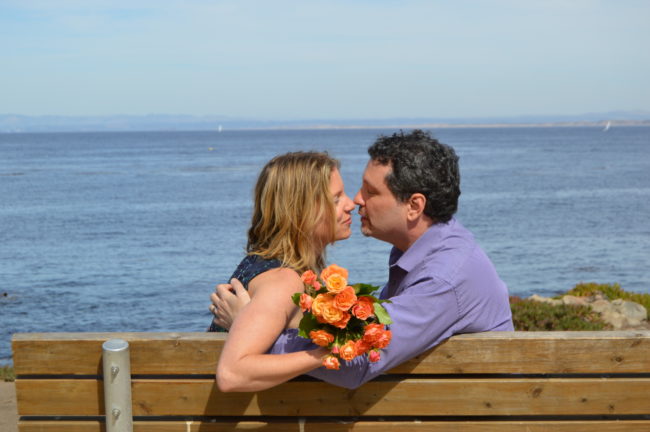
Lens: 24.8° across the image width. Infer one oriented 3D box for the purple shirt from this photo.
[{"bbox_3d":[0.150,0.265,3.570,0.580,0.550,0.520,-4,2,18],"label":"purple shirt"}]

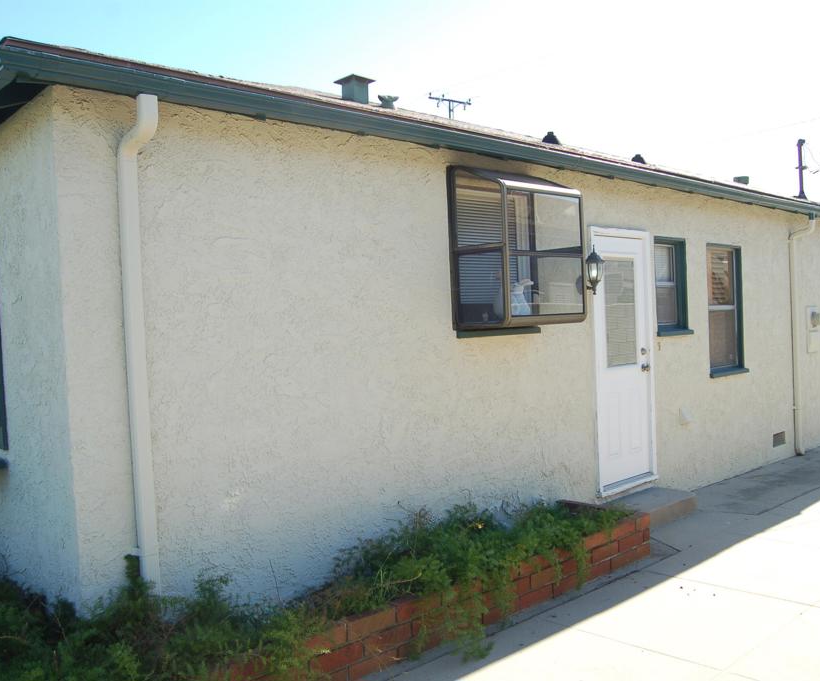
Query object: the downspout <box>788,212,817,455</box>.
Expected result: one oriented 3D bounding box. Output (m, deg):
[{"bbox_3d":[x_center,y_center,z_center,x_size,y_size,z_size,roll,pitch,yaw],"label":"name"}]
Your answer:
[{"bbox_3d":[4.467,-0.058,8.640,0.090,2.720,0.250,-4,2,-43],"label":"downspout"}]

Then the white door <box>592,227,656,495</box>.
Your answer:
[{"bbox_3d":[1.773,0.149,6.377,0.890,2.124,0.100,-4,2,-43],"label":"white door"}]

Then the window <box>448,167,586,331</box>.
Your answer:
[{"bbox_3d":[0.730,-0.603,5.090,0.895,1.033,0.440,-4,2,-43],"label":"window"}]

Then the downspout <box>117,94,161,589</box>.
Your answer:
[{"bbox_3d":[-1.151,0.068,3.430,0.080,2.270,0.255,-4,2,-43],"label":"downspout"}]

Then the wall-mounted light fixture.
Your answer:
[{"bbox_3d":[1.388,-0.532,5.849,0.146,0.356,0.200,-4,2,-43],"label":"wall-mounted light fixture"}]

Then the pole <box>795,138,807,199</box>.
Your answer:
[{"bbox_3d":[4.634,-2.038,9.095,0.130,0.711,0.130,-4,2,-43],"label":"pole"}]

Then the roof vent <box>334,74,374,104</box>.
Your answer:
[{"bbox_3d":[-0.533,-2.434,7.442,0.286,0.270,0.286,-4,2,-43],"label":"roof vent"}]

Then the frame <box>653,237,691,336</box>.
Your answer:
[{"bbox_3d":[2.327,-0.497,6.912,0.580,0.855,0.120,-4,2,-43],"label":"frame"}]

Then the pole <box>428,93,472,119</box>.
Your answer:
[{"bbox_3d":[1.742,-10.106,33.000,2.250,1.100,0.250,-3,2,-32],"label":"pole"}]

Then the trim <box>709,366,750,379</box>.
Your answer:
[{"bbox_3d":[3.127,0.320,7.639,0.840,0.050,0.140,-4,2,-43],"label":"trim"}]

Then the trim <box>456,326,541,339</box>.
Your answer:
[{"bbox_3d":[0.603,-0.065,5.253,0.870,0.057,0.100,-4,2,-43],"label":"trim"}]

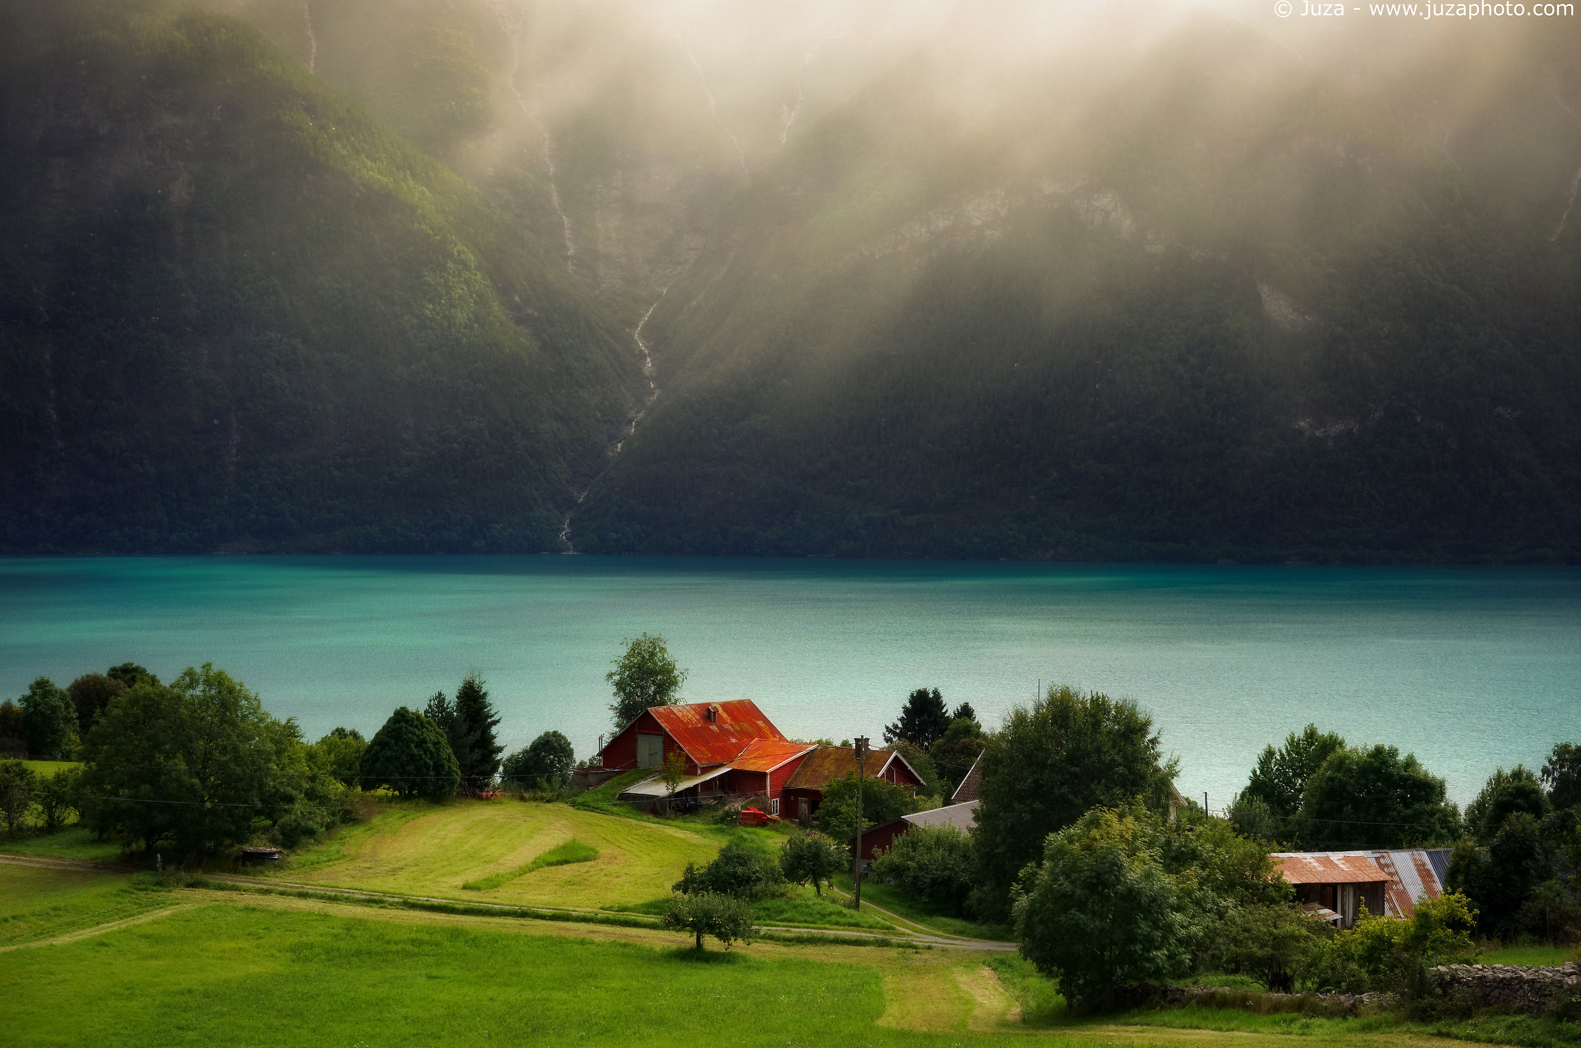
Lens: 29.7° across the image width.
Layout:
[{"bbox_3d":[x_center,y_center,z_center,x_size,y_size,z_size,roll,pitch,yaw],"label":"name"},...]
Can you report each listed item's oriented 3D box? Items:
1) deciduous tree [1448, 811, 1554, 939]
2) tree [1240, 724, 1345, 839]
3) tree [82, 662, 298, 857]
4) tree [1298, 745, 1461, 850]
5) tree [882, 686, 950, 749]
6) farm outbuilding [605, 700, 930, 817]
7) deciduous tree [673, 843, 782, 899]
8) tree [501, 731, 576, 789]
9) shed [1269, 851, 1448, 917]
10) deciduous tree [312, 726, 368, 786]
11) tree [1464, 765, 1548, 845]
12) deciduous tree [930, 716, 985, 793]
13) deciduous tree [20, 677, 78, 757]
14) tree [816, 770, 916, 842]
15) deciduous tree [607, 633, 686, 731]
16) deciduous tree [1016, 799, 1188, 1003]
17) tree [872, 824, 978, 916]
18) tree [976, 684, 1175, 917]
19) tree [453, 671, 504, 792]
[{"bbox_3d":[34.517,17.100,145.000,5.158,6.360,4.900,0,2,0],"label":"deciduous tree"},{"bbox_3d":[36.587,19.485,216.000,8.041,10.011,8.041,0,2,0],"label":"tree"},{"bbox_3d":[-37.360,14.819,187.000,14.000,11.994,11.900,0,2,0],"label":"tree"},{"bbox_3d":[40.602,19.649,206.000,11.248,8.780,10.123,0,2,0],"label":"tree"},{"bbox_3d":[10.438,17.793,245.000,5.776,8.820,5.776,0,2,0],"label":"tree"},{"bbox_3d":[-2.100,17.427,220.018,20.500,7.581,13.000,1,3,32],"label":"farm outbuilding"},{"bbox_3d":[-3.405,19.500,168.000,6.185,3.267,4.638,0,2,0],"label":"deciduous tree"},{"bbox_3d":[-19.360,18.369,230.000,5.898,4.949,5.309,0,2,0],"label":"tree"},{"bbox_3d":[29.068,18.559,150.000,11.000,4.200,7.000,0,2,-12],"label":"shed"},{"bbox_3d":[-34.281,18.115,228.000,4.904,5.095,4.904,0,2,0],"label":"deciduous tree"},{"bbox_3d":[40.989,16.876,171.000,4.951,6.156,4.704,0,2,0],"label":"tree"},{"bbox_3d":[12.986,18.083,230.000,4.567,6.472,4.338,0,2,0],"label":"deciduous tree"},{"bbox_3d":[-61.651,16.215,248.000,4.616,6.978,4.385,0,2,0],"label":"deciduous tree"},{"bbox_3d":[4.988,19.172,201.000,6.901,5.074,6.556,0,2,0],"label":"tree"},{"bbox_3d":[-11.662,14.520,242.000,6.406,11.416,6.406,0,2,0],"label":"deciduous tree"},{"bbox_3d":[14.668,18.117,141.000,8.282,9.744,7.868,0,2,0],"label":"deciduous tree"},{"bbox_3d":[8.161,21.047,181.000,6.364,5.692,6.046,0,2,0],"label":"tree"},{"bbox_3d":[15.288,14.897,160.000,10.788,12.580,10.248,0,2,0],"label":"tree"},{"bbox_3d":[-23.604,15.805,226.000,3.926,8.978,3.926,0,2,0],"label":"tree"}]

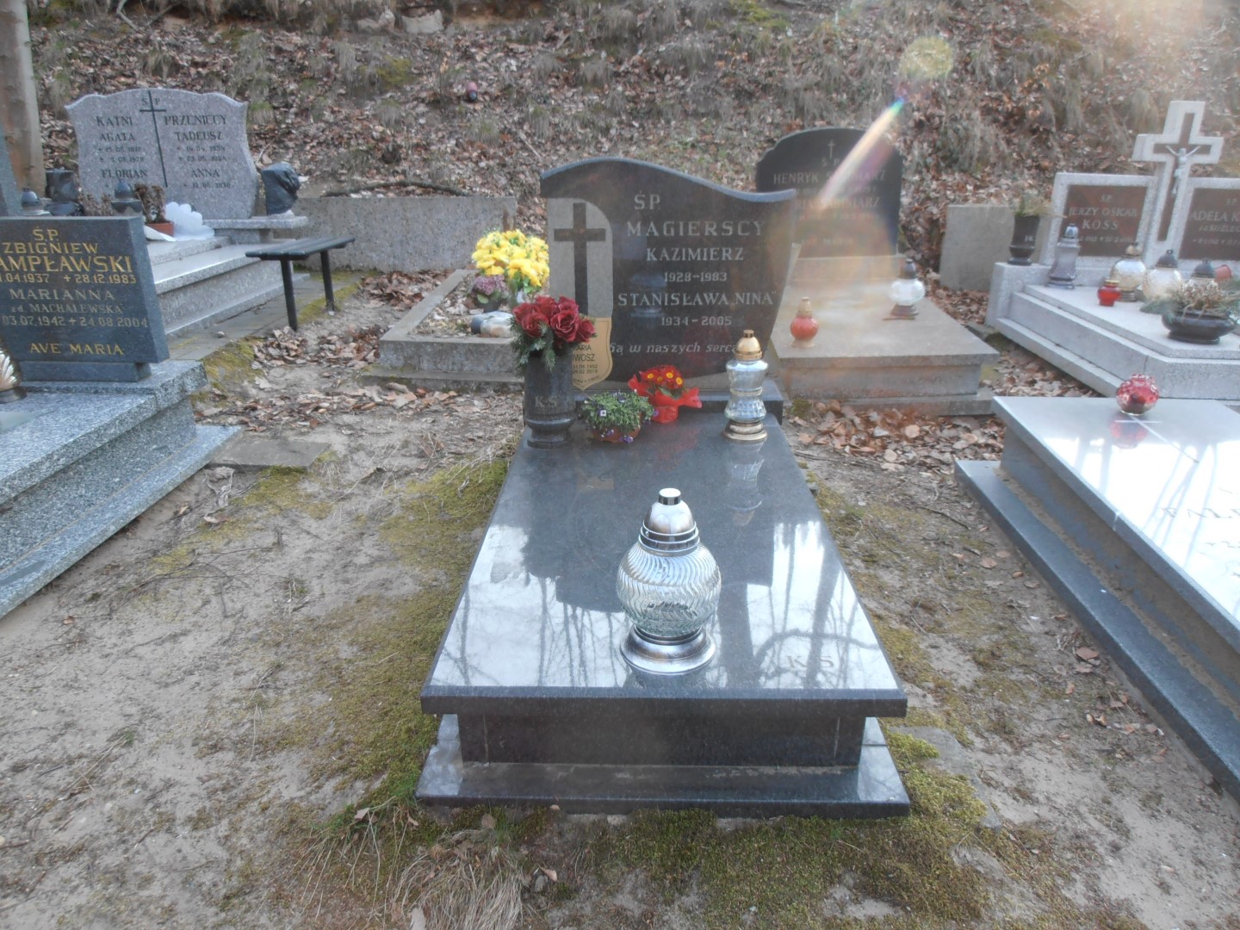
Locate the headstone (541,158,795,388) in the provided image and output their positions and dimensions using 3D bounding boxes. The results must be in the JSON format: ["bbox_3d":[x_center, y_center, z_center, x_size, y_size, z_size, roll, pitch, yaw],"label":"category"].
[{"bbox_3d":[0.165,-0.656,3.036,0.847,0.803,0.100,0,23,2],"label":"headstone"}]

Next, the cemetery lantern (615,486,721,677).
[{"bbox_3d":[0.099,0.209,1.676,0.203,0.345,0.203,0,23,2],"label":"cemetery lantern"}]

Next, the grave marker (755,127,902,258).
[{"bbox_3d":[1.230,-1.616,5.130,0.849,0.740,0.100,-2,23,2],"label":"grave marker"}]

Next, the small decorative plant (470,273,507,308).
[{"bbox_3d":[-0.780,-1.034,5.113,0.221,0.205,0.210,0,23,2],"label":"small decorative plant"}]

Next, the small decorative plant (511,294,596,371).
[{"bbox_3d":[-0.207,-0.411,2.689,0.255,0.234,0.220,0,22,2],"label":"small decorative plant"}]

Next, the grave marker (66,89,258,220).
[{"bbox_3d":[-3.169,-2.160,6.002,1.240,0.852,0.120,0,22,2],"label":"grave marker"}]

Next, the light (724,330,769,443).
[{"bbox_3d":[0.410,-0.271,2.851,0.142,0.362,0.142,0,22,2],"label":"light"}]

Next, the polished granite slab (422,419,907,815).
[{"bbox_3d":[0.103,0.234,2.421,0.950,0.250,1.723,0,22,2],"label":"polished granite slab"}]

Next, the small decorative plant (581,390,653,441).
[{"bbox_3d":[-0.009,-0.164,2.851,0.243,0.131,0.194,0,23,2],"label":"small decorative plant"}]

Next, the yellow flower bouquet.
[{"bbox_3d":[-0.599,-1.114,4.743,0.428,0.353,0.363,0,23,2],"label":"yellow flower bouquet"}]

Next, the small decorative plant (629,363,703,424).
[{"bbox_3d":[0.159,-0.257,3.032,0.235,0.201,0.200,0,22,2],"label":"small decorative plant"}]

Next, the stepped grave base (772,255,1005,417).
[{"bbox_3d":[1.202,-0.788,4.641,0.980,0.410,1.980,0,22,2],"label":"stepped grave base"}]

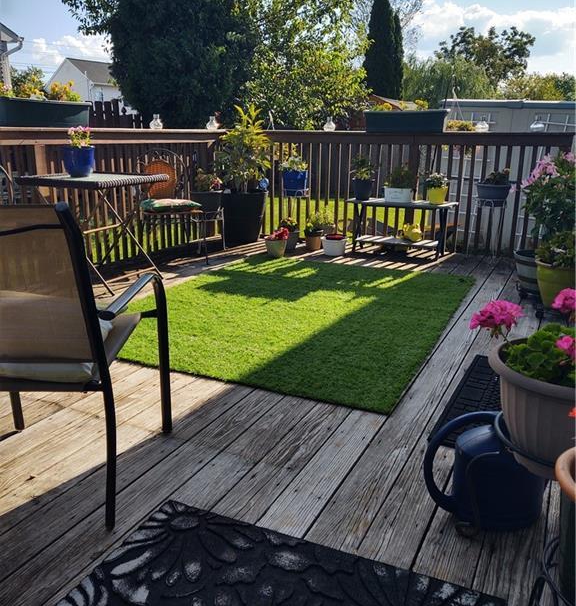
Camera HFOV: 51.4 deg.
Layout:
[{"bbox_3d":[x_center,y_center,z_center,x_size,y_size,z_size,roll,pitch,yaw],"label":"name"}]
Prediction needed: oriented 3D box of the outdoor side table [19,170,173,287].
[{"bbox_3d":[-1.324,-0.512,4.208,0.740,0.740,0.740,8,17,24],"label":"outdoor side table"}]

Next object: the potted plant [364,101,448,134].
[{"bbox_3d":[1.072,-1.683,5.423,0.740,0.285,0.210,8,17,24],"label":"potted plant"}]

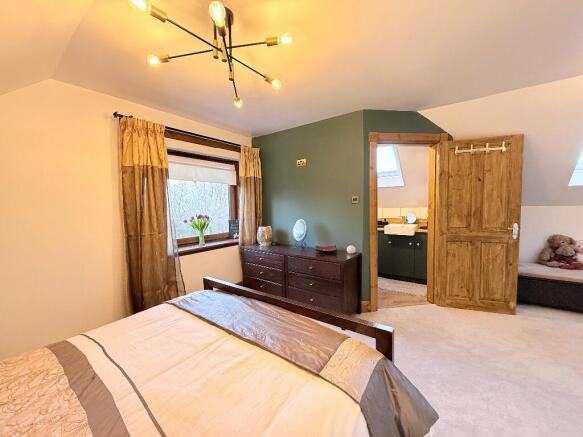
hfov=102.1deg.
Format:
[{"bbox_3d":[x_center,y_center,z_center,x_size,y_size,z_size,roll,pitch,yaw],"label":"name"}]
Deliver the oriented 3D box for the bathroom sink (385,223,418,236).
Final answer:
[{"bbox_3d":[1.807,0.199,3.857,0.450,0.140,0.420,1,5,35],"label":"bathroom sink"}]

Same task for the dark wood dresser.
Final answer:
[{"bbox_3d":[0.058,0.763,2.998,1.525,0.718,0.455,1,5,35],"label":"dark wood dresser"}]

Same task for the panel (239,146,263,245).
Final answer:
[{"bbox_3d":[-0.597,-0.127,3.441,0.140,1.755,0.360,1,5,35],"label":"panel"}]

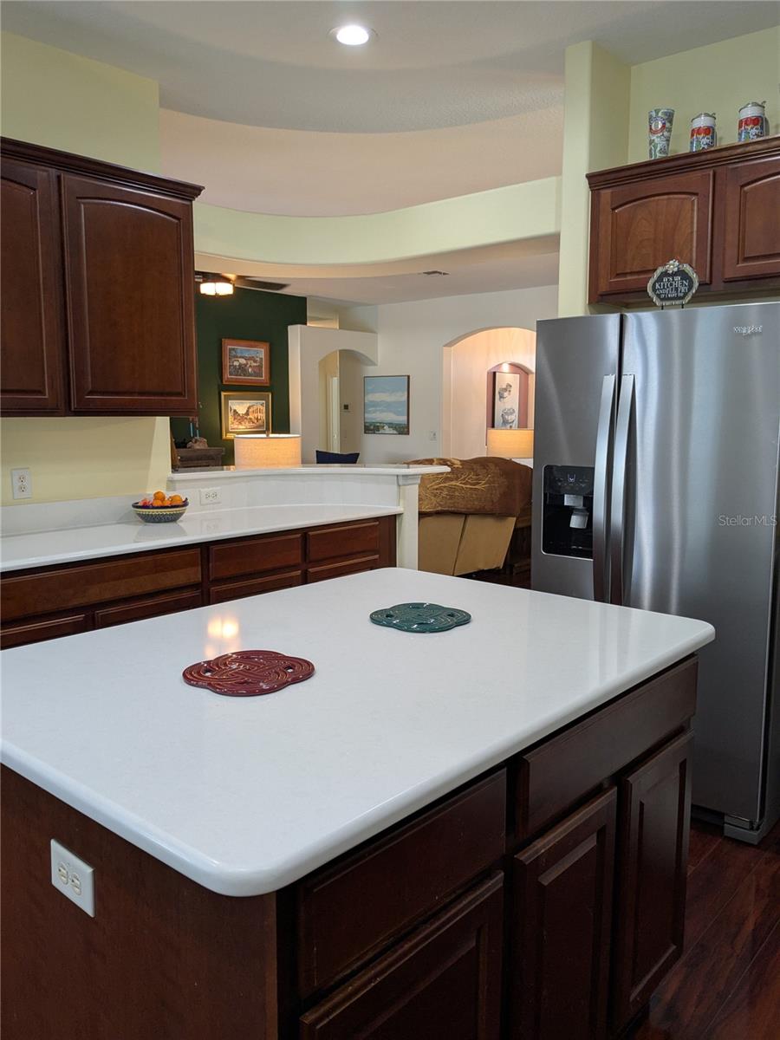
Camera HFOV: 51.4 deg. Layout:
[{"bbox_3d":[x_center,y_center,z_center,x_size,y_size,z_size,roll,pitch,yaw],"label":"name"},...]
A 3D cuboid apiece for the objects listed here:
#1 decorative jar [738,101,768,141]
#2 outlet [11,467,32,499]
[{"bbox_3d":[1.300,-1.406,2.919,0.090,0.180,0.092,0,8,0],"label":"decorative jar"},{"bbox_3d":[-1.396,-0.136,3.080,0.008,0.115,0.071,7,10,41],"label":"outlet"}]

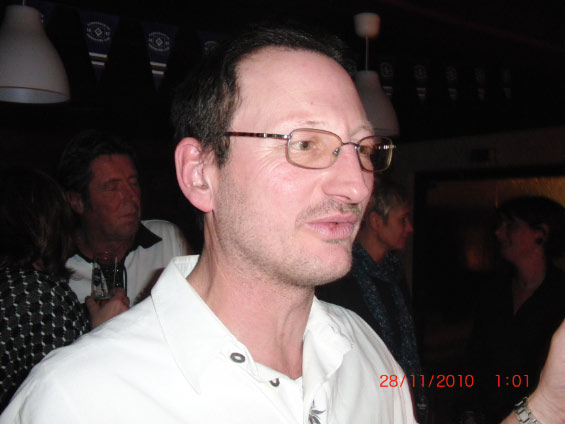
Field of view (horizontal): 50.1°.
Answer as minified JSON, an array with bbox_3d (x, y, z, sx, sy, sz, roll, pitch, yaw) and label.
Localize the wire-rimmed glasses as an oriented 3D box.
[{"bbox_3d":[0.008,-0.051,0.564,0.142,0.042,0.142,1,6,-45],"label":"wire-rimmed glasses"}]

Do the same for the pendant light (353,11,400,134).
[{"bbox_3d":[0.363,-0.589,2.600,0.280,0.500,0.280,1,0,0],"label":"pendant light"}]

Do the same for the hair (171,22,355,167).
[{"bbox_3d":[-0.022,-0.101,0.592,0.170,0.170,0.185,1,1,-45],"label":"hair"}]

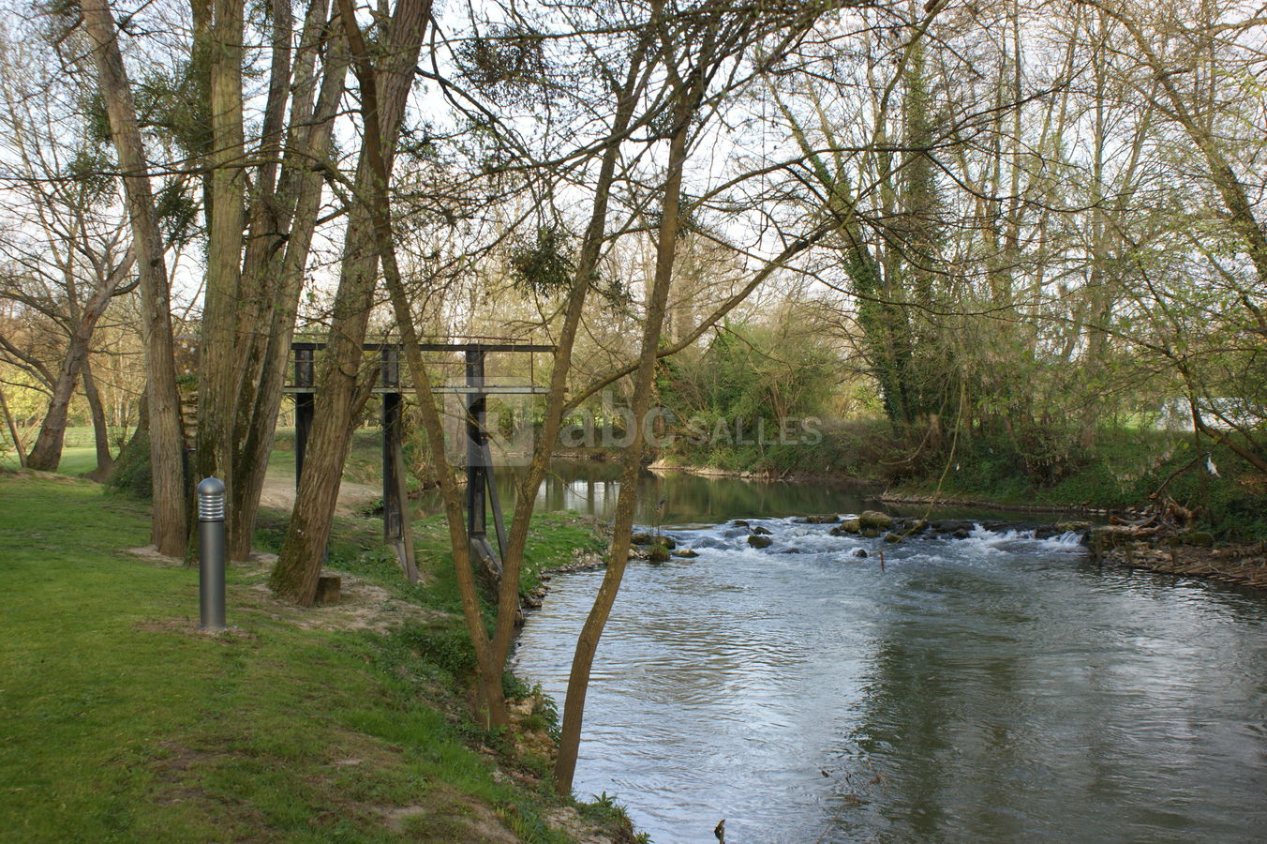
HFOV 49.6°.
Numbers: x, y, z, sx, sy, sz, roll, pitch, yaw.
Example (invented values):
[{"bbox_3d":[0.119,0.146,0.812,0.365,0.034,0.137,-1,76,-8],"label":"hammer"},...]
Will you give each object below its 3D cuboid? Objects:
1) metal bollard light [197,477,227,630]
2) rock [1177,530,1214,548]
[{"bbox_3d":[-2.794,0.875,9.100,0.185,1.010,0.185,0,0,0],"label":"metal bollard light"},{"bbox_3d":[9.828,2.043,24.000,0.650,0.300,0.500,0,0,0],"label":"rock"}]

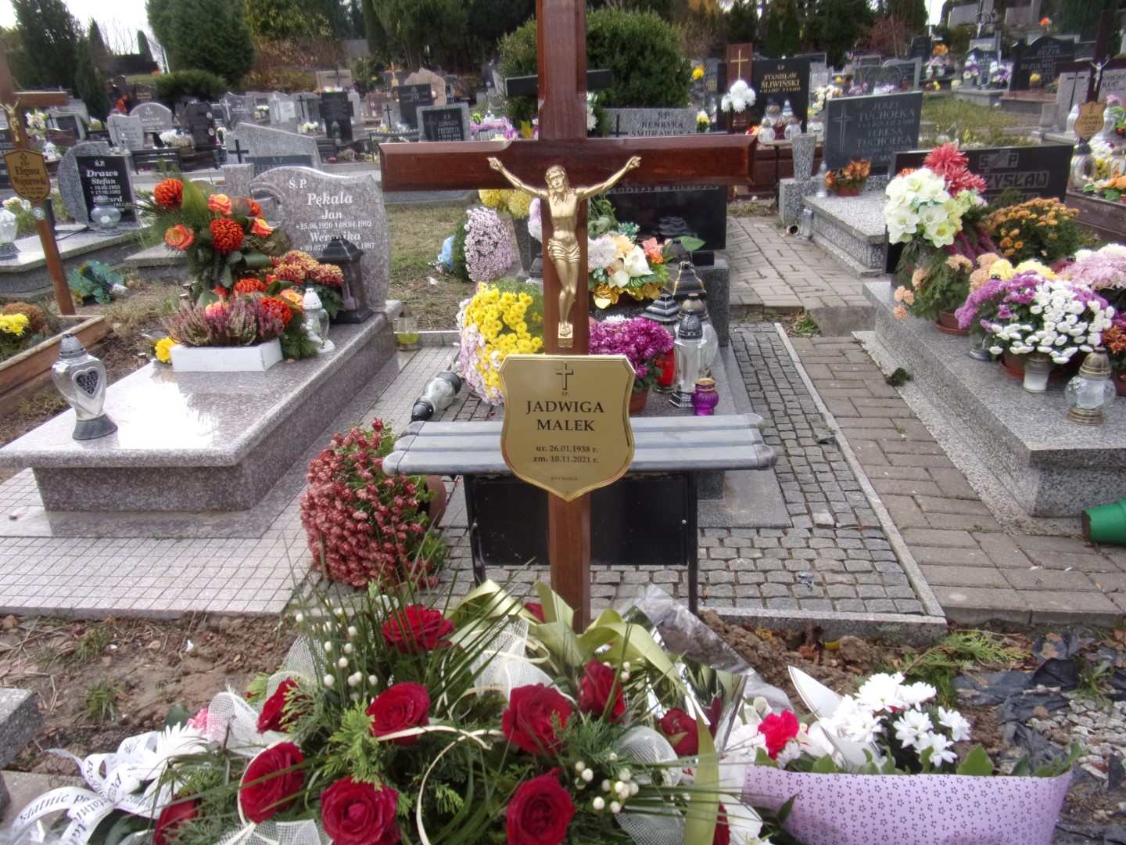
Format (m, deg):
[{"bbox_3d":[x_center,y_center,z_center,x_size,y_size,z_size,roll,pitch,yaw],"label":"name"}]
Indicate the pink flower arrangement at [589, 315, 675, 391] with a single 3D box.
[{"bbox_3d":[0.210,-0.216,2.680,0.340,0.270,0.330,-1,21,6],"label":"pink flower arrangement"}]

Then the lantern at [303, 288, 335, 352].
[{"bbox_3d":[-1.048,-0.441,3.346,0.115,0.280,0.115,0,23,5],"label":"lantern"}]

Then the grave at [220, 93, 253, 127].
[{"bbox_3d":[-6.643,-6.382,16.000,0.640,0.720,0.110,-1,21,6],"label":"grave"}]

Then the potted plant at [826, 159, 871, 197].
[{"bbox_3d":[2.096,-1.800,5.750,0.330,0.260,0.240,0,23,5],"label":"potted plant"}]

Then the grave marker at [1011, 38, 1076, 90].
[{"bbox_3d":[6.946,-5.201,11.300,0.800,0.660,0.110,0,20,6],"label":"grave marker"}]

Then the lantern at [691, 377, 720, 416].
[{"bbox_3d":[0.482,-0.087,2.650,0.093,0.125,0.093,0,20,6],"label":"lantern"}]

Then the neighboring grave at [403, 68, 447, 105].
[{"bbox_3d":[-3.066,-7.473,17.500,0.920,0.860,0.200,-1,21,6],"label":"neighboring grave"}]

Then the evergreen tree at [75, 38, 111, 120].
[{"bbox_3d":[-10.286,-7.437,17.079,0.700,1.850,0.700,0,23,5],"label":"evergreen tree"}]

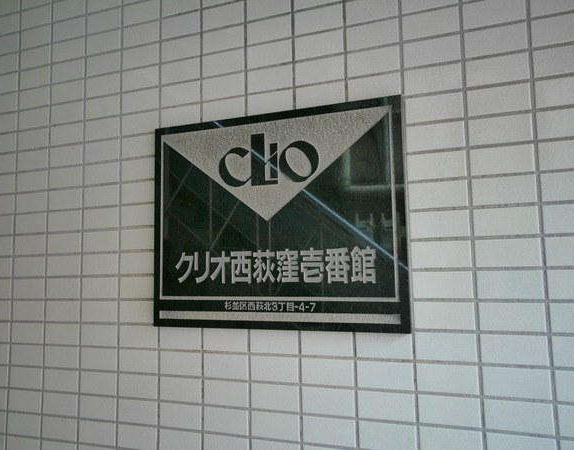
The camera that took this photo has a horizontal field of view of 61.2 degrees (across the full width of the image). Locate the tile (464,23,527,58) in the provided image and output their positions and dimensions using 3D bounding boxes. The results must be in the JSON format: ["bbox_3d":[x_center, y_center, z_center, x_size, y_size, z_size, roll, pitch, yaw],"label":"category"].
[{"bbox_3d":[0.346,-0.304,0.806,0.095,0.044,0.008,-3,-6,20],"label":"tile"}]

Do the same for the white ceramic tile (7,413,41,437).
[{"bbox_3d":[-0.586,0.446,1.090,0.095,0.044,0.008,-3,-6,20],"label":"white ceramic tile"}]

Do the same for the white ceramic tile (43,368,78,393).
[{"bbox_3d":[-0.490,0.339,1.061,0.095,0.045,0.008,-3,-6,20],"label":"white ceramic tile"}]

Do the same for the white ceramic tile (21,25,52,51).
[{"bbox_3d":[-0.602,-0.450,1.172,0.095,0.045,0.008,-3,-6,20],"label":"white ceramic tile"}]

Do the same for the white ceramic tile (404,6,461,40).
[{"bbox_3d":[0.250,-0.349,0.845,0.095,0.044,0.008,-3,-6,20],"label":"white ceramic tile"}]

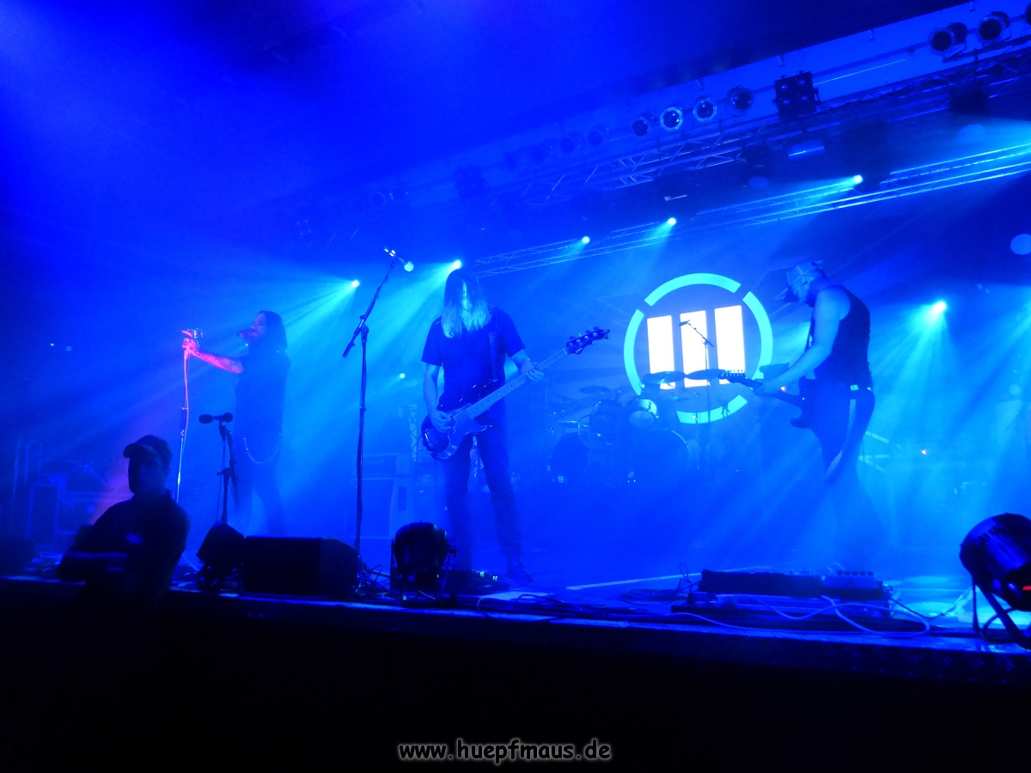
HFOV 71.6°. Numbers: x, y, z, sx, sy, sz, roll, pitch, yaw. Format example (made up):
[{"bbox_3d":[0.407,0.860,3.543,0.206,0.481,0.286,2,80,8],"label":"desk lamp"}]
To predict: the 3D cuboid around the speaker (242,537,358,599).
[{"bbox_3d":[-0.974,0.807,3.271,0.440,0.250,0.330,-4,-10,20],"label":"speaker"}]

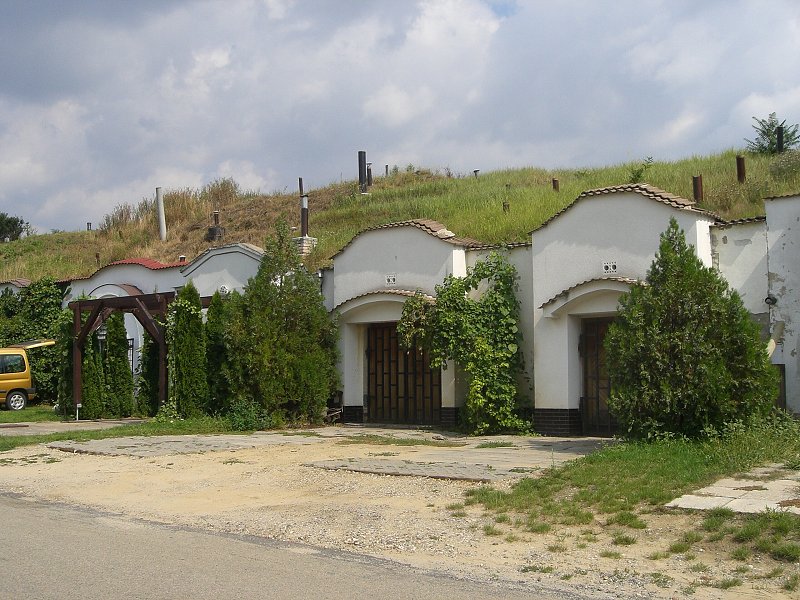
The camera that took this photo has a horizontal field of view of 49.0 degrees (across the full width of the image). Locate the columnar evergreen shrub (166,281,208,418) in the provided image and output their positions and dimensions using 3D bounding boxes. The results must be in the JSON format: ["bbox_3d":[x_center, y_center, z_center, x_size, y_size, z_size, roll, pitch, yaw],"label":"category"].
[{"bbox_3d":[-5.094,1.201,21.100,0.920,3.320,0.920,0,-4,0],"label":"columnar evergreen shrub"}]

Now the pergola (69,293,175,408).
[{"bbox_3d":[-6.134,1.367,20.524,3.972,2.784,1.100,-4,-7,36],"label":"pergola"}]

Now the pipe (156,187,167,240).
[{"bbox_3d":[-7.662,-2.759,28.228,0.180,1.756,0.180,-6,-6,-1],"label":"pipe"}]

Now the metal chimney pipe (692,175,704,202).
[{"bbox_3d":[5.888,-2.189,17.313,0.180,0.542,0.180,-2,-6,0],"label":"metal chimney pipe"}]

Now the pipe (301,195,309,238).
[{"bbox_3d":[-2.410,-2.138,22.334,0.165,1.085,0.165,-1,-6,0],"label":"pipe"}]

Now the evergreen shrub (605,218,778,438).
[{"bbox_3d":[4.507,0.458,13.624,2.600,3.420,2.500,0,-6,0],"label":"evergreen shrub"}]

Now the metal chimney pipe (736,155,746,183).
[{"bbox_3d":[7.857,-2.992,20.210,0.180,0.681,0.180,-1,-6,0],"label":"metal chimney pipe"}]

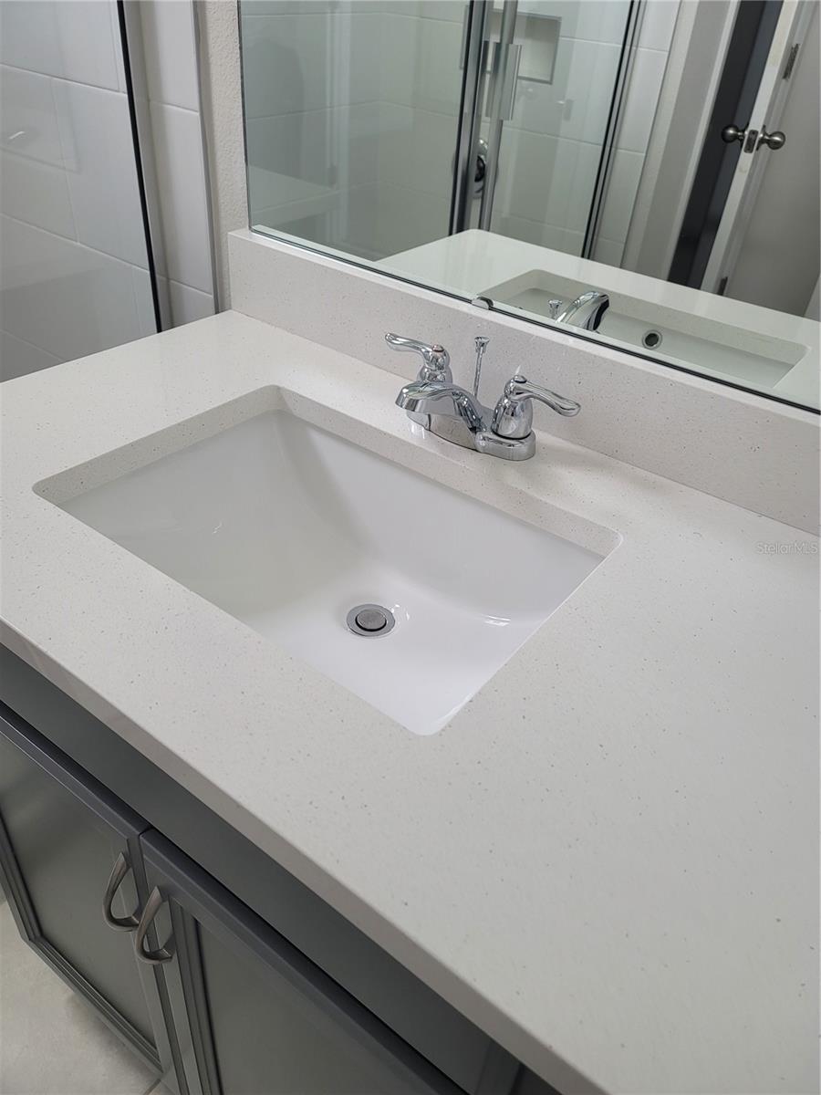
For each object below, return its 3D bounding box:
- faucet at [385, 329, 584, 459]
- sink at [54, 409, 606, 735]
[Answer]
[{"bbox_3d":[0.039,-0.148,0.792,0.238,0.096,0.155,27,41,27],"label":"faucet"},{"bbox_3d":[-0.079,0.056,0.768,0.460,0.166,0.326,27,41,27],"label":"sink"}]

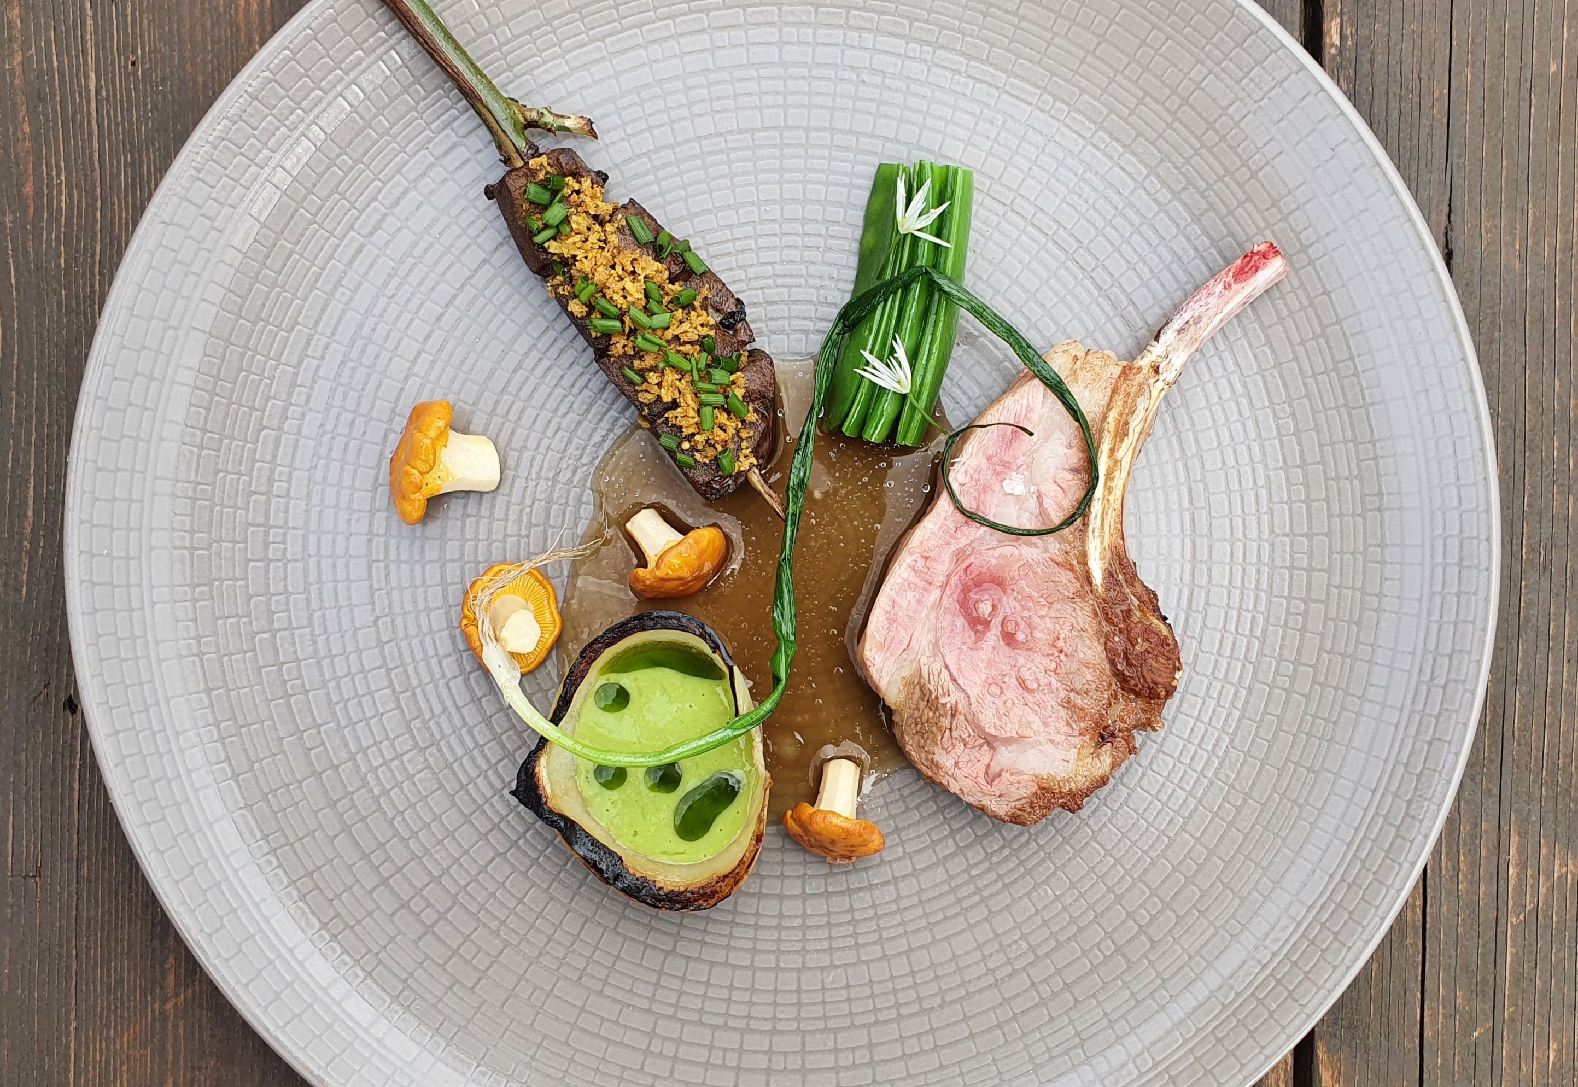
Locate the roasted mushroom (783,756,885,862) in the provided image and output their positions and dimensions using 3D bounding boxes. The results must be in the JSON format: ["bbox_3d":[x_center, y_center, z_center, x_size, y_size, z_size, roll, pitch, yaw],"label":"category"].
[{"bbox_3d":[0.009,0.055,0.325,0.021,0.018,0.021,3,90,0],"label":"roasted mushroom"}]

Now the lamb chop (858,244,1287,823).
[{"bbox_3d":[0.058,-0.007,0.323,0.064,0.024,0.126,20,90,0],"label":"lamb chop"}]

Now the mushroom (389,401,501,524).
[{"bbox_3d":[-0.071,-0.017,0.325,0.022,0.018,0.025,7,90,0],"label":"mushroom"}]

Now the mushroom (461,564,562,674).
[{"bbox_3d":[-0.058,0.016,0.327,0.021,0.016,0.021,0,103,-15],"label":"mushroom"}]

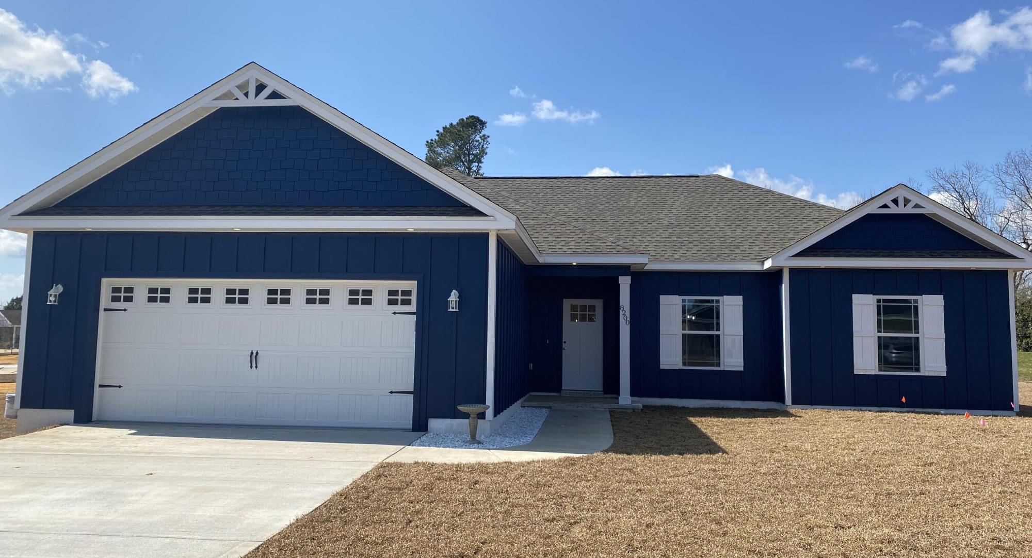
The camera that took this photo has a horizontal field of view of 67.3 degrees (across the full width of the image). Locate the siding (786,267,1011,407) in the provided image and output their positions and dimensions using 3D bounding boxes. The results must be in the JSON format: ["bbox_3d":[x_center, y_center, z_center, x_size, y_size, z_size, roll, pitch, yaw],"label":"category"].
[{"bbox_3d":[7.374,1.134,14.928,4.060,2.680,0.060,0,-5,6],"label":"siding"}]

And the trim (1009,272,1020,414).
[{"bbox_3d":[9.444,1.159,14.721,0.100,2.680,0.100,0,-5,6],"label":"trim"}]

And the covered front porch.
[{"bbox_3d":[1.317,1.190,16.239,2.140,2.780,2.100,0,-5,6],"label":"covered front porch"}]

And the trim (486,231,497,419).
[{"bbox_3d":[-0.347,0.659,11.050,0.103,2.660,0.100,0,-5,6],"label":"trim"}]

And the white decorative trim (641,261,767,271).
[{"bbox_3d":[3.872,-0.269,15.955,2.420,0.180,0.050,0,-5,6],"label":"white decorative trim"}]

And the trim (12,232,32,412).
[{"bbox_3d":[-7.457,0.625,11.792,0.105,2.670,0.100,0,-5,6],"label":"trim"}]

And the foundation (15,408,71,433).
[{"bbox_3d":[-7.020,2.132,11.675,0.920,0.340,0.200,0,-5,6],"label":"foundation"}]

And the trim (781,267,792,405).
[{"bbox_3d":[5.302,1.114,15.161,0.110,2.675,0.110,0,-5,6],"label":"trim"}]

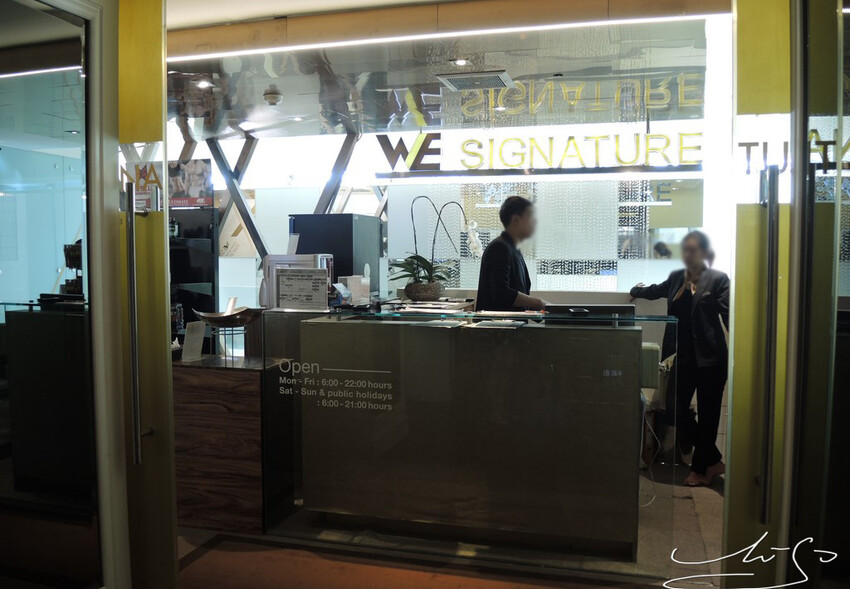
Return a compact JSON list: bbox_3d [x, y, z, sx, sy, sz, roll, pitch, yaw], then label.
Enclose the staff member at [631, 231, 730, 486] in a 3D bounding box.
[{"bbox_3d":[1.675,0.386,4.380,0.640,1.580,0.420,2,4,30],"label":"staff member"}]

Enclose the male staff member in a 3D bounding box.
[{"bbox_3d":[0.490,0.332,3.950,0.420,1.750,0.500,1,4,17],"label":"male staff member"}]

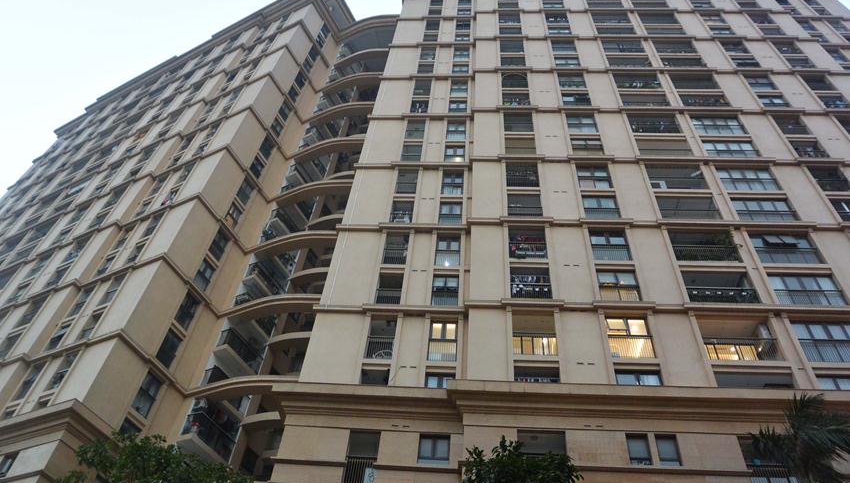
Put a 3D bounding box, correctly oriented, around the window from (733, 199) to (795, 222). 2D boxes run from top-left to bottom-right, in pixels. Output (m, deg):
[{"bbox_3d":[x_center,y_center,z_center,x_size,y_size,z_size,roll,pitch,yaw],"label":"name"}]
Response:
[{"bbox_3d":[18.283,-1.689,34.318,3.020,2.100,0.180,1,-50,4],"label":"window"}]

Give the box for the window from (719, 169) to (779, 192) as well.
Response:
[{"bbox_3d":[18.169,-3.466,35.793,2.870,2.200,0.200,1,-50,4],"label":"window"}]

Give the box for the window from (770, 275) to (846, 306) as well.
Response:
[{"bbox_3d":[17.435,2.276,29.043,3.012,2.150,0.200,1,-50,4],"label":"window"}]

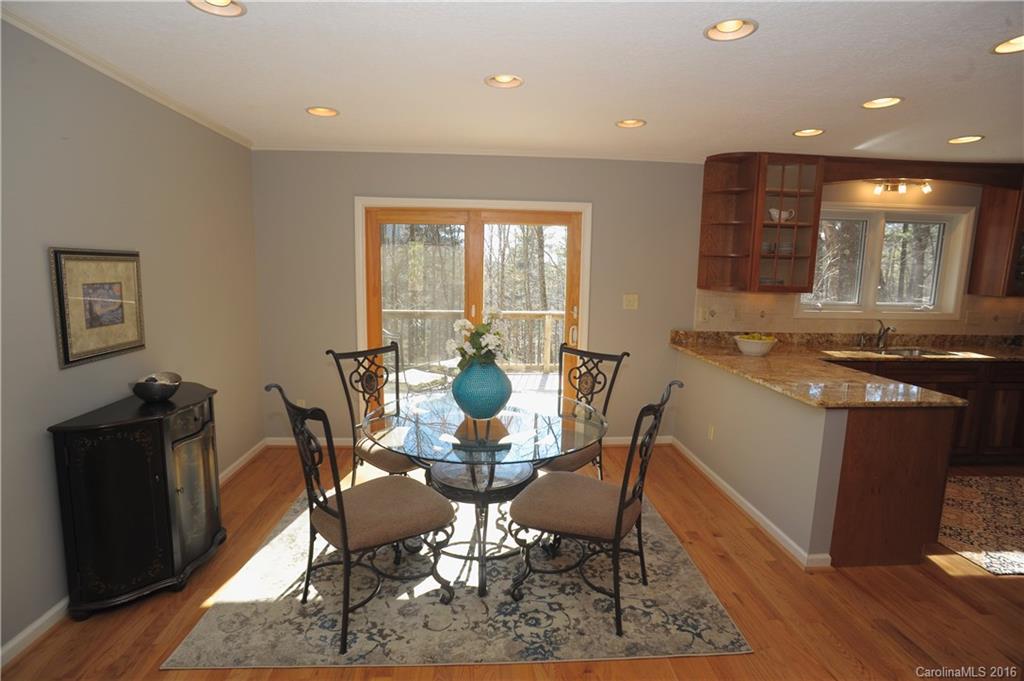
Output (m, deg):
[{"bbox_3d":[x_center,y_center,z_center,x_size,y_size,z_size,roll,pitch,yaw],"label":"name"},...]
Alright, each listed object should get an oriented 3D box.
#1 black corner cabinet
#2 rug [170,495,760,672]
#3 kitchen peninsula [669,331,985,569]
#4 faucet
[{"bbox_3d":[-1.764,0.721,2.621,0.415,0.830,0.870,1,8,-3],"label":"black corner cabinet"},{"bbox_3d":[-0.218,1.156,2.791,2.320,0.012,1.600,1,8,-4],"label":"rug"},{"bbox_3d":[1.865,0.623,3.588,0.840,0.930,1.930,1,8,-4],"label":"kitchen peninsula"},{"bbox_3d":[3.204,-0.034,4.366,0.065,0.240,0.190,1,8,-4],"label":"faucet"}]

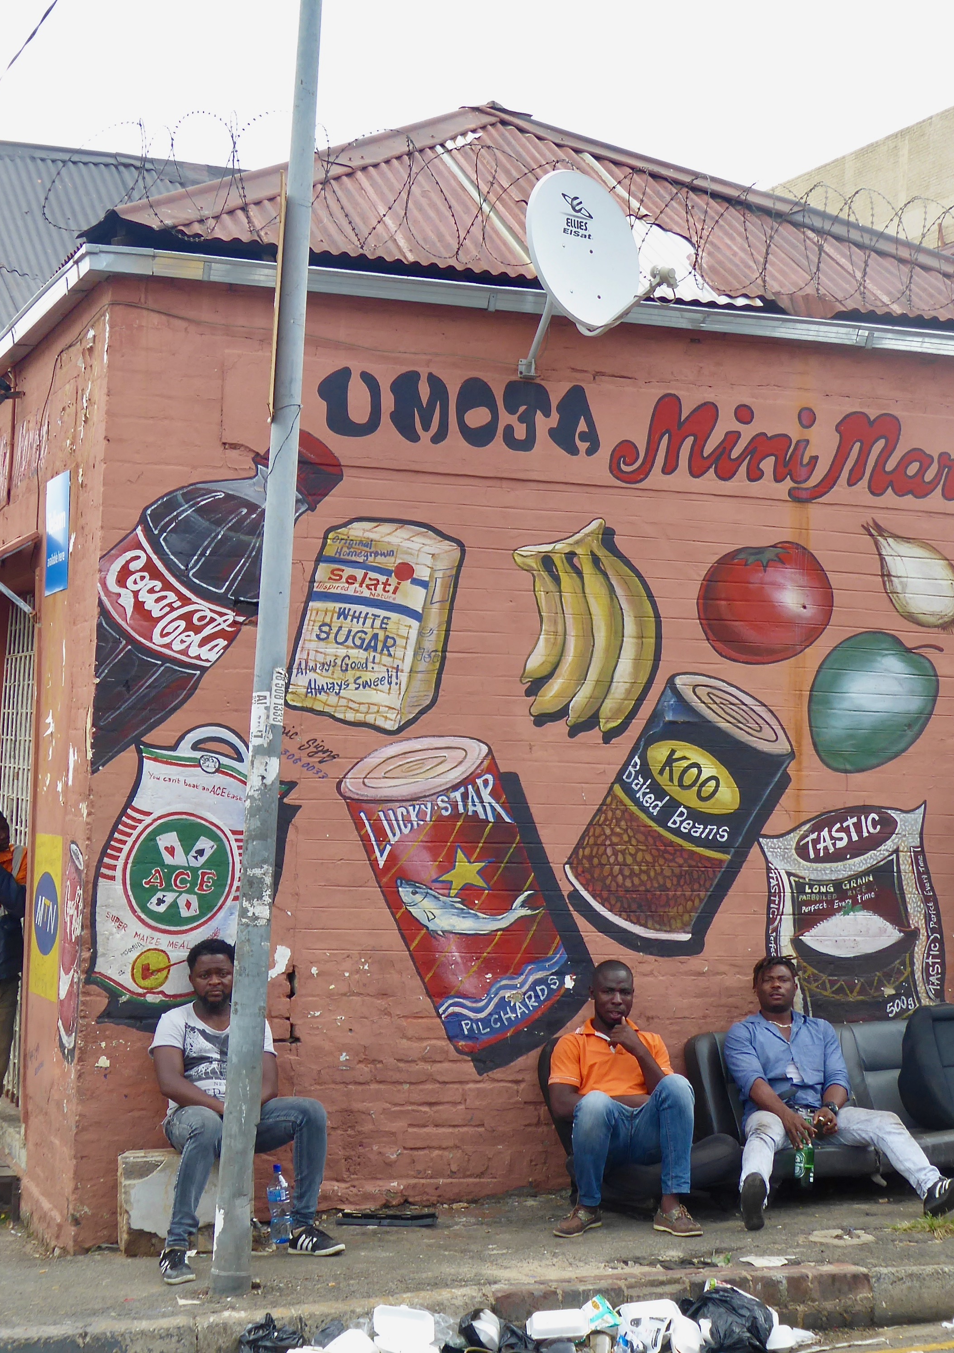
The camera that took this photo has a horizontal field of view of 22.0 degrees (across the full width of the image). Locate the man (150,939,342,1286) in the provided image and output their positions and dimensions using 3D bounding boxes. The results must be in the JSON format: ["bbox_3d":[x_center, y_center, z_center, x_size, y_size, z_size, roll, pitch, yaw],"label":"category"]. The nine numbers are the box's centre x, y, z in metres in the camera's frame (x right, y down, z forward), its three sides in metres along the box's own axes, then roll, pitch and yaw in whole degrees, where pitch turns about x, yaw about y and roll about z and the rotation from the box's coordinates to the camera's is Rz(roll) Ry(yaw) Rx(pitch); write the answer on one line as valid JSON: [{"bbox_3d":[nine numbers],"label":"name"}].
[{"bbox_3d":[-0.856,1.599,9.153,0.721,1.184,0.783,2,-3,-8],"label":"man"}]

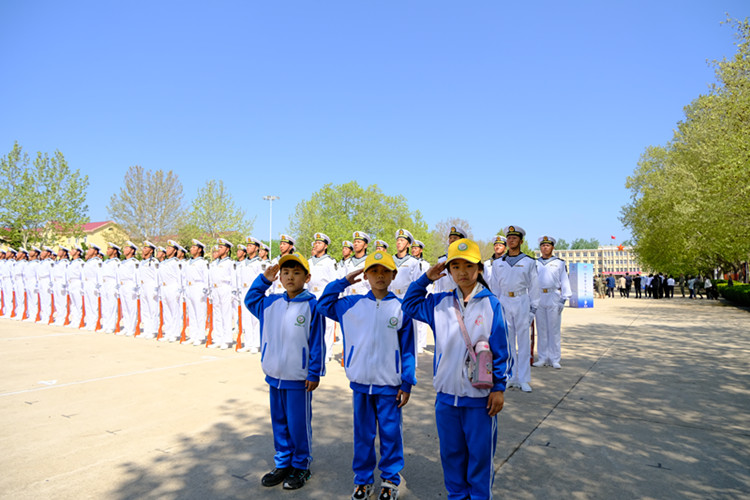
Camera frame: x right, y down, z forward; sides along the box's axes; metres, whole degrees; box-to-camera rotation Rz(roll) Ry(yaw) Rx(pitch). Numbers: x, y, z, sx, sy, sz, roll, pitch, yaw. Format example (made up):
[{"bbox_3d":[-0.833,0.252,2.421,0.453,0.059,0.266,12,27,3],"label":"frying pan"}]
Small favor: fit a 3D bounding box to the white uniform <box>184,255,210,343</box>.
[{"bbox_3d":[-3.131,0.848,8.495,0.520,1.490,0.330,-1,-4,33],"label":"white uniform"}]

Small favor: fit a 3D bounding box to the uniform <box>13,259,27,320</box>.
[{"bbox_3d":[-8.914,1.011,12.115,0.520,1.560,0.340,-1,-3,32],"label":"uniform"}]

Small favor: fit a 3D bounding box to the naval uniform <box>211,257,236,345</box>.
[{"bbox_3d":[-2.556,0.839,8.128,0.520,1.490,0.330,-1,-4,33],"label":"naval uniform"}]

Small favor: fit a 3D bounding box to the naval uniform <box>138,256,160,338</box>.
[{"bbox_3d":[-4.287,0.920,9.129,0.520,1.560,0.340,-1,-3,32],"label":"naval uniform"}]

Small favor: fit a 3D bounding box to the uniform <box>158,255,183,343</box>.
[{"bbox_3d":[-3.723,0.909,8.765,0.520,1.560,0.340,-1,-3,32],"label":"uniform"}]

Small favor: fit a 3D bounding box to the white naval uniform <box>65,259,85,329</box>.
[{"bbox_3d":[-6.745,0.929,10.848,0.520,1.490,0.330,-1,-4,33],"label":"white naval uniform"}]

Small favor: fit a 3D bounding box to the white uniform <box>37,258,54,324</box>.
[{"bbox_3d":[-7.804,0.989,11.399,0.520,1.560,0.340,-1,-3,32],"label":"white uniform"}]

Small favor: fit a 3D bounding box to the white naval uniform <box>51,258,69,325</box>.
[{"bbox_3d":[-7.375,0.931,11.292,0.520,1.490,0.330,-1,-4,33],"label":"white naval uniform"}]

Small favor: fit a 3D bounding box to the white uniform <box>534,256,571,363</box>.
[{"bbox_3d":[2.526,0.835,6.759,0.520,1.490,0.330,-1,-4,33],"label":"white uniform"}]

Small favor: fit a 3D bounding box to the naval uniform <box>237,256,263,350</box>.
[{"bbox_3d":[-2.003,0.828,7.755,0.520,1.490,0.330,-1,-4,33],"label":"naval uniform"}]

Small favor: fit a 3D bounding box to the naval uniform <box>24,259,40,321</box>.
[{"bbox_3d":[-8.353,1.000,11.753,0.520,1.560,0.340,-1,-3,32],"label":"naval uniform"}]

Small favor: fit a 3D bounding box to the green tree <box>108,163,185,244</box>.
[{"bbox_3d":[-24.909,-2.922,52.000,8.600,13.000,8.000,-1,-3,32],"label":"green tree"}]

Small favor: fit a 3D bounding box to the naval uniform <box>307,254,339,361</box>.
[{"bbox_3d":[-0.725,0.791,6.940,0.520,1.490,0.330,-1,-4,33],"label":"naval uniform"}]

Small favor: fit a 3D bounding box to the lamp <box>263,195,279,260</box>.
[{"bbox_3d":[-15.224,-1.701,70.000,2.300,12.600,2.000,-1,-3,32],"label":"lamp"}]

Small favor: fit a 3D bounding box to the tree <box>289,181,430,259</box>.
[{"bbox_3d":[-1.876,-2.084,58.000,16.500,12.500,13.000,-1,-3,32],"label":"tree"}]

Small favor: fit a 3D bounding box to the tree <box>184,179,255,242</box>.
[{"bbox_3d":[-19.149,-2.500,59.000,8.600,13.000,8.000,-1,-3,32],"label":"tree"}]

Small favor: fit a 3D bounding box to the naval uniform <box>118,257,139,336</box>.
[{"bbox_3d":[-4.841,0.931,9.487,0.520,1.560,0.340,-1,-3,32],"label":"naval uniform"}]

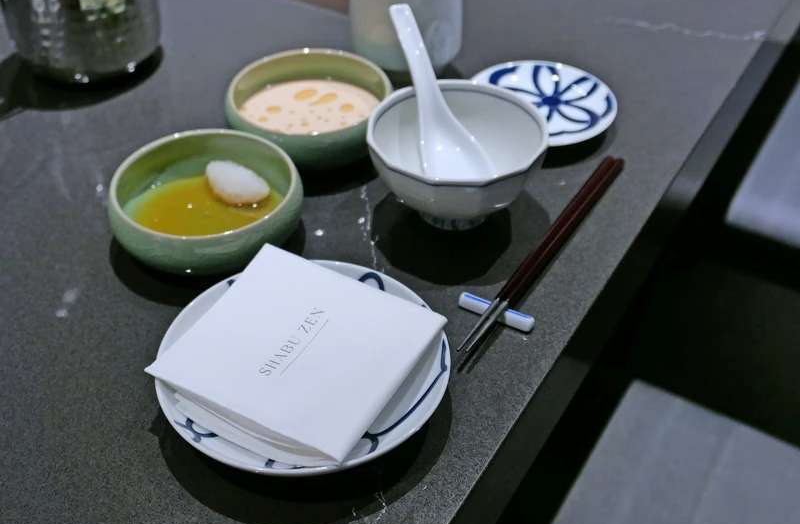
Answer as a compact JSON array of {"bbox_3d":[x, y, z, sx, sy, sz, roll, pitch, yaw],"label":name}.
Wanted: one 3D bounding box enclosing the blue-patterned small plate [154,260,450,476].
[{"bbox_3d":[-0.051,0.058,0.453,0.155,0.026,0.155,0,42,0],"label":"blue-patterned small plate"}]

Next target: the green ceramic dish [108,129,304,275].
[{"bbox_3d":[-0.124,-0.038,0.548,0.124,0.041,0.124,0,42,0],"label":"green ceramic dish"}]

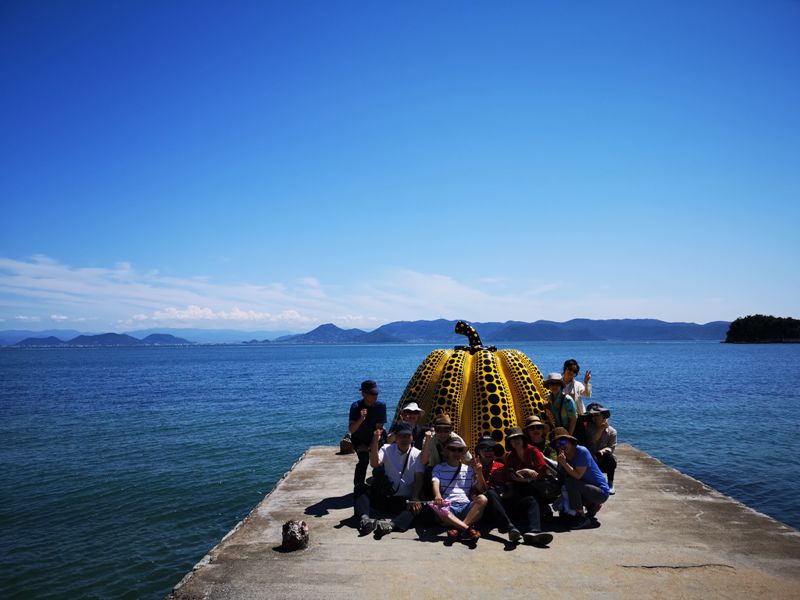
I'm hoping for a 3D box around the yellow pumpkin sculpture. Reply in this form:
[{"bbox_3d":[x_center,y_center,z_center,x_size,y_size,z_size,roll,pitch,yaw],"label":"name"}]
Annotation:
[{"bbox_3d":[1.087,1.281,8.666,2.500,2.000,2.500,-1,-4,7],"label":"yellow pumpkin sculpture"}]

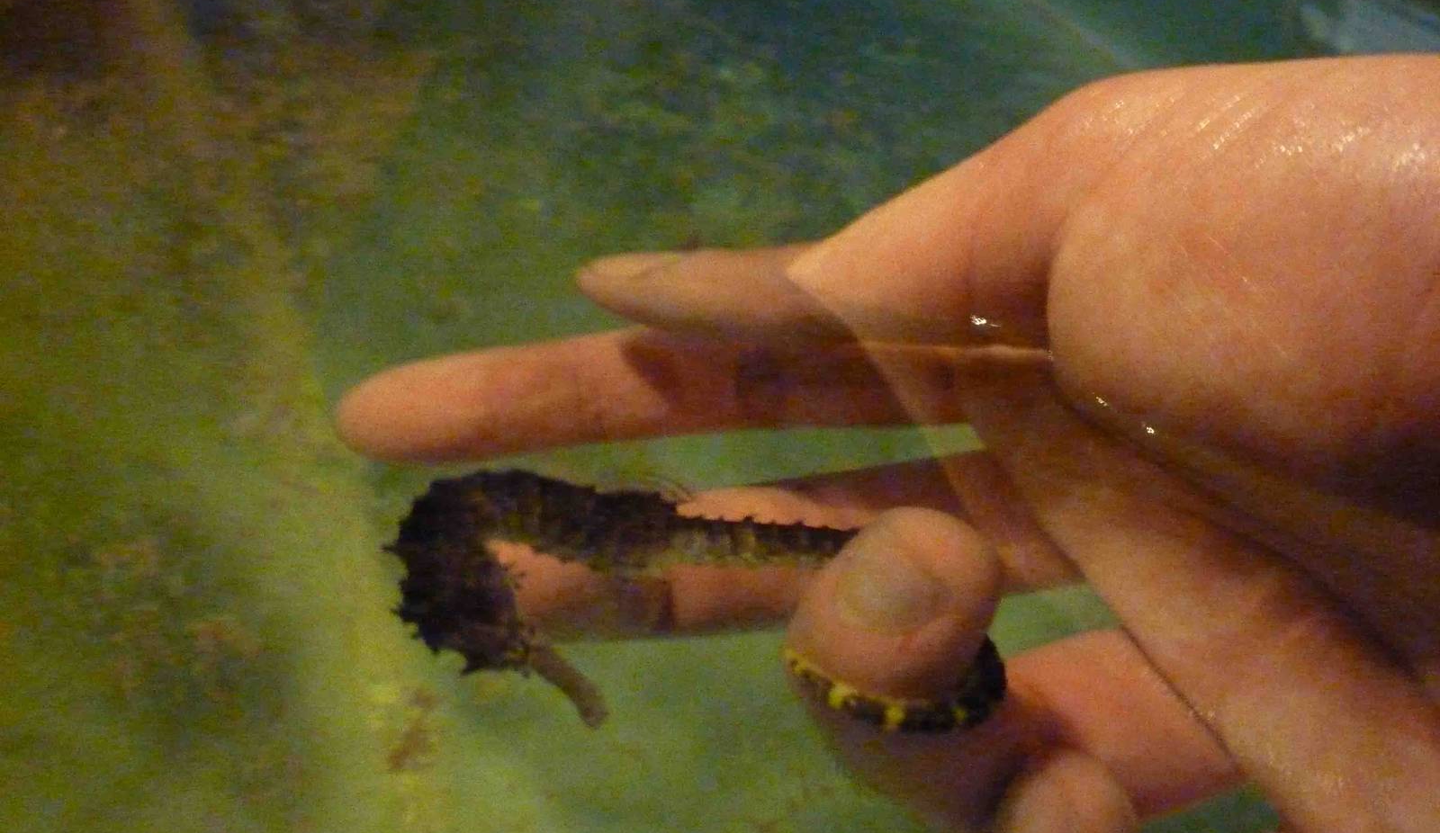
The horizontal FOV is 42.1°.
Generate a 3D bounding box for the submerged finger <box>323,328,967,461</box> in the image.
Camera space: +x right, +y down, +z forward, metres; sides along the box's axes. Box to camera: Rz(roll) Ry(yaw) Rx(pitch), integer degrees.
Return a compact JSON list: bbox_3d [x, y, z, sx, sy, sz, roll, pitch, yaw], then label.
[{"bbox_3d":[-0.007,-0.003,0.240,0.083,0.015,0.016,-5,42,3],"label":"submerged finger"}]

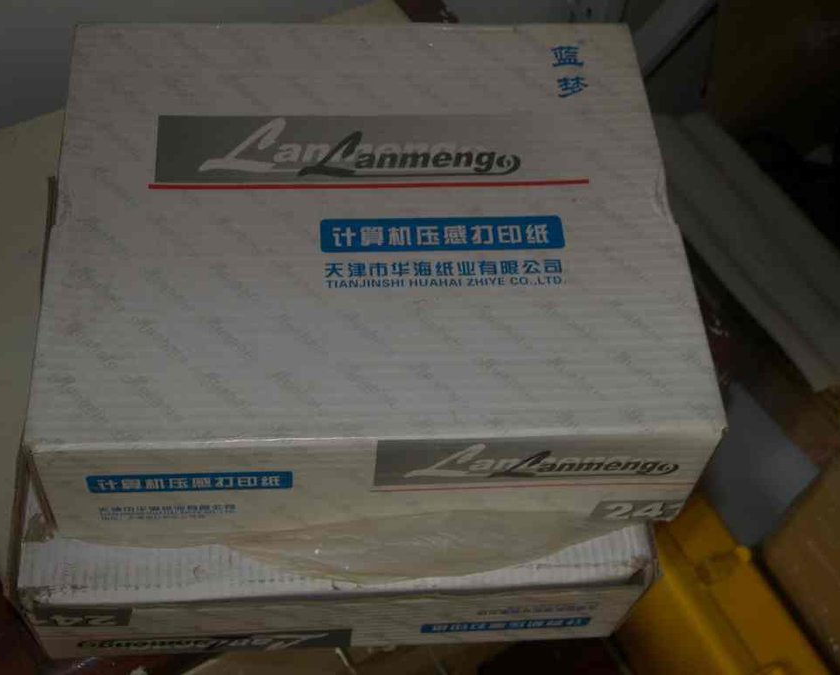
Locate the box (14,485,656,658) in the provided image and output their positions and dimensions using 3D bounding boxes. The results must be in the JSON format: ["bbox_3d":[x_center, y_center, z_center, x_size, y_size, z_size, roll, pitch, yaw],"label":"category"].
[{"bbox_3d":[-0.046,0.034,0.659,0.288,0.086,0.246,-1,56,-6],"label":"box"}]

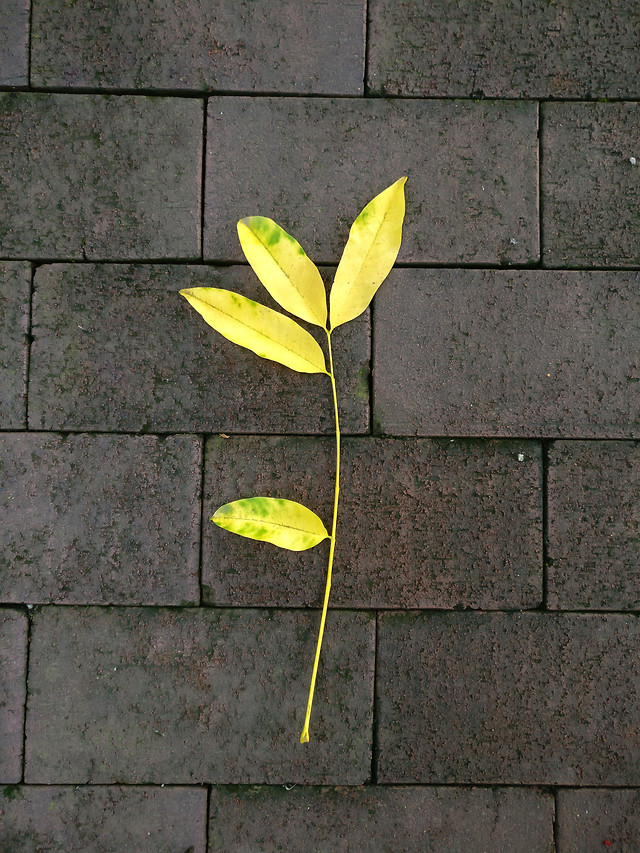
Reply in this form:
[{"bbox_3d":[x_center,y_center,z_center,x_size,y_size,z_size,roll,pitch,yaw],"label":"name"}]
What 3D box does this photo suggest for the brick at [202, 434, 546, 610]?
[{"bbox_3d":[0.032,0.058,0.438,0.203,0.050,0.101,1,88,-1],"label":"brick"}]

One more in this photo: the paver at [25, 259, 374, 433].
[{"bbox_3d":[-0.071,-0.046,0.440,0.203,0.050,0.101,1,88,-1],"label":"paver"}]

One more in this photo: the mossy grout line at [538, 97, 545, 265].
[{"bbox_3d":[0.135,-0.149,0.424,0.004,0.006,0.103,0,88,-1],"label":"mossy grout line"}]

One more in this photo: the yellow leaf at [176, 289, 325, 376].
[{"bbox_3d":[-0.038,-0.060,0.413,0.102,0.007,0.029,27,88,0],"label":"yellow leaf"}]

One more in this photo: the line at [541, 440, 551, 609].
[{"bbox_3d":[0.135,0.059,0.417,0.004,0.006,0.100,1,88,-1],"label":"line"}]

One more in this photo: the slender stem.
[{"bbox_3d":[0.003,0.064,0.410,0.014,0.004,0.246,4,88,0],"label":"slender stem"}]

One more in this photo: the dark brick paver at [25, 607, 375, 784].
[{"bbox_3d":[-0.070,0.160,0.433,0.204,0.050,0.101,1,88,-1],"label":"dark brick paver"}]

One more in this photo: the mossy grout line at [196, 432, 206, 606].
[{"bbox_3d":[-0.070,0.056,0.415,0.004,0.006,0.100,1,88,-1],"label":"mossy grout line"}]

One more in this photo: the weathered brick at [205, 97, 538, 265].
[{"bbox_3d":[0.032,-0.148,0.445,0.203,0.050,0.101,1,88,-1],"label":"weathered brick"}]

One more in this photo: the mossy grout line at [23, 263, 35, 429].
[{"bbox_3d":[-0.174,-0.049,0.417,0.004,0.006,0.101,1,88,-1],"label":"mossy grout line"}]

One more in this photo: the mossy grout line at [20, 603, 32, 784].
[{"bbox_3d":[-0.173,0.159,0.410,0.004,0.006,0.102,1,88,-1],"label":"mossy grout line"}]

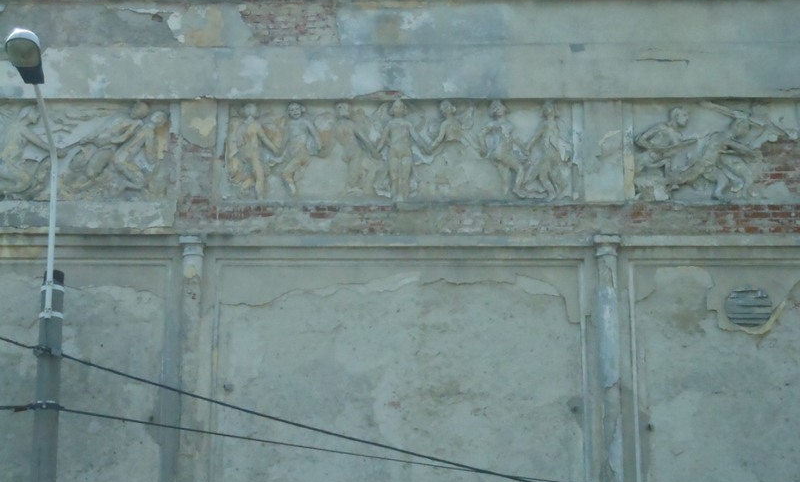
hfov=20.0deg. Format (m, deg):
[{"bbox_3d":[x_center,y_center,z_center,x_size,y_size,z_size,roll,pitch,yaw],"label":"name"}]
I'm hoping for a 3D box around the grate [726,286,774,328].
[{"bbox_3d":[3.403,0.647,22.100,0.460,0.445,0.070,0,-25,1],"label":"grate"}]

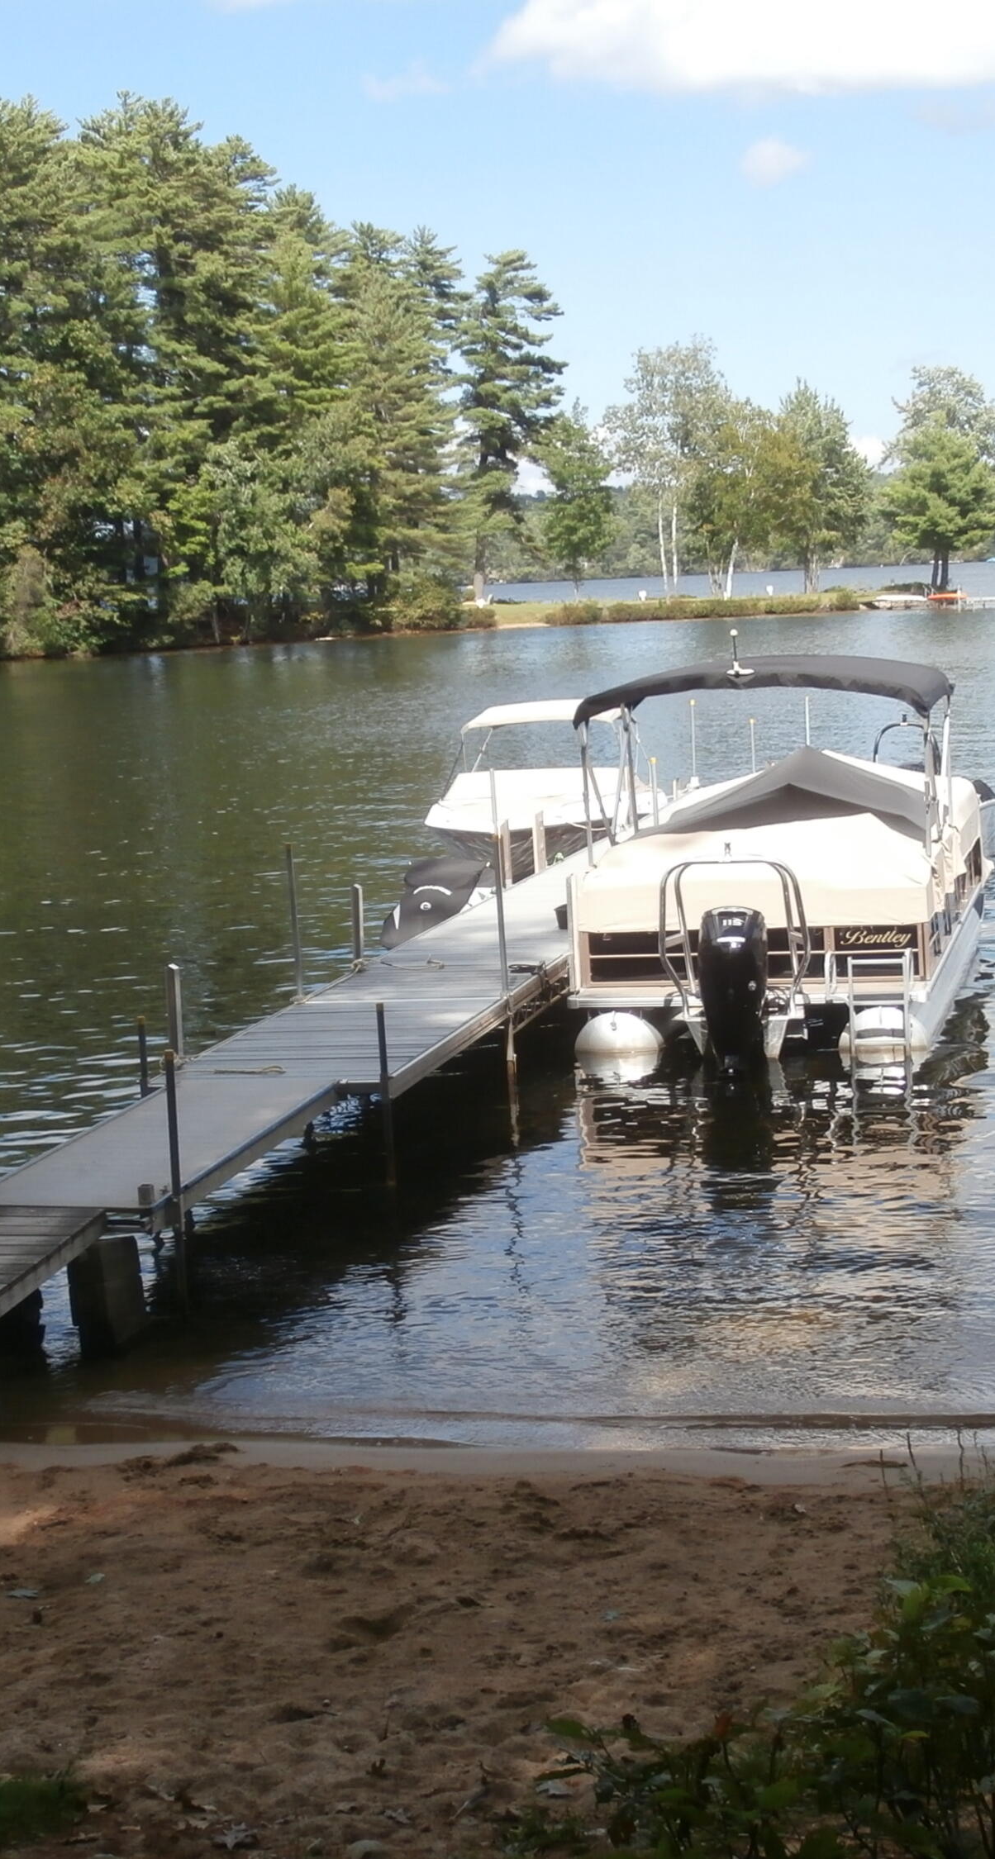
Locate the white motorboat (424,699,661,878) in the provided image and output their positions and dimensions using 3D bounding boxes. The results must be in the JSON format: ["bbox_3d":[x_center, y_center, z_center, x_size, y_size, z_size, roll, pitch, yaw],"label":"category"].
[{"bbox_3d":[0.520,-1.314,29.941,2.300,2.150,5.700,-1,8,11],"label":"white motorboat"}]

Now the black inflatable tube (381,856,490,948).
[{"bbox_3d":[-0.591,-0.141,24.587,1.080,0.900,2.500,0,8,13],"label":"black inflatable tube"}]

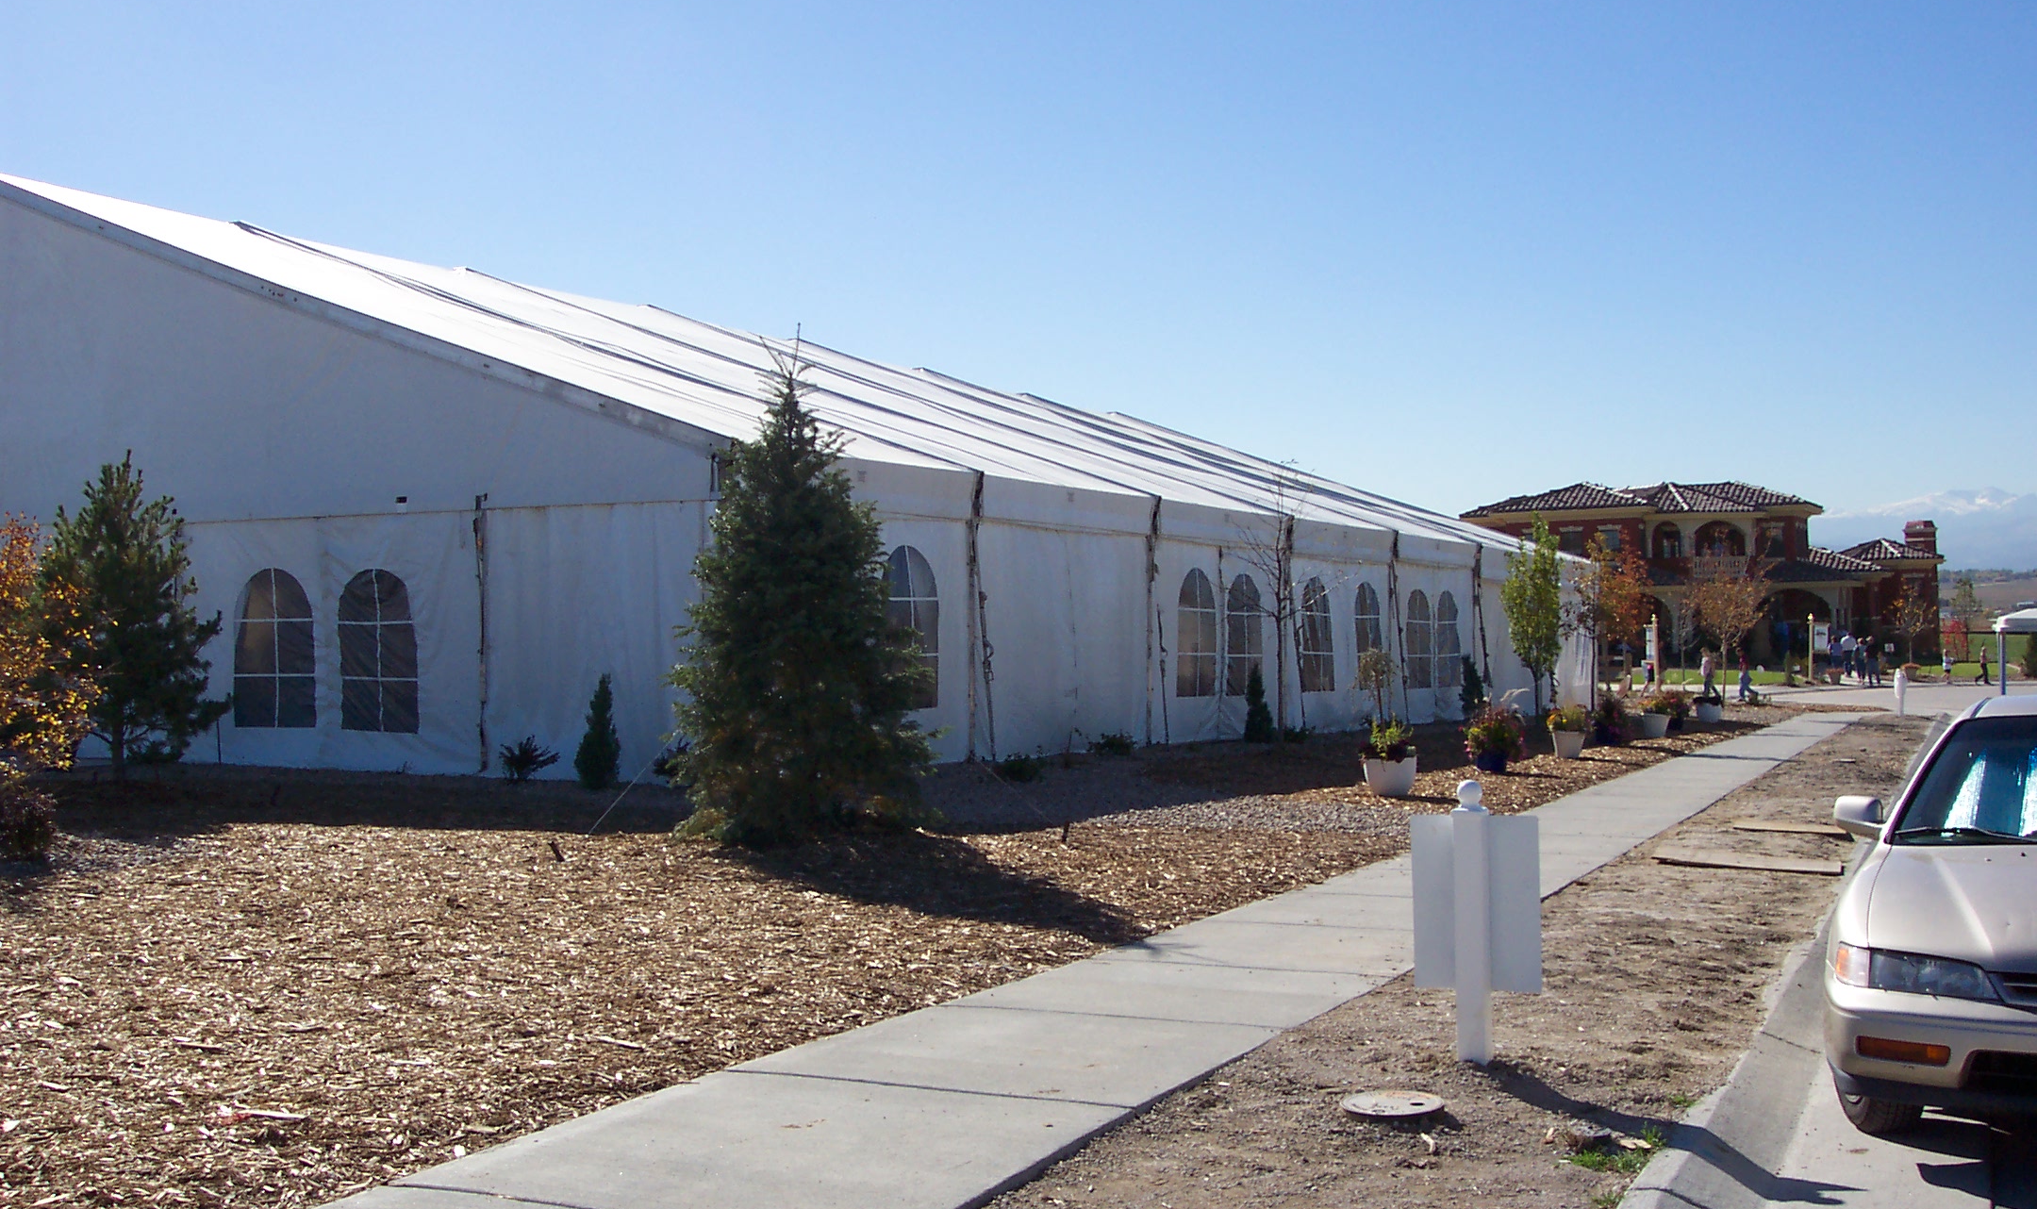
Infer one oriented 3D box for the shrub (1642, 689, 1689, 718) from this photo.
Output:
[{"bbox_3d":[10.531,1.633,35.000,0.750,0.480,0.650,0,-1,25],"label":"shrub"}]

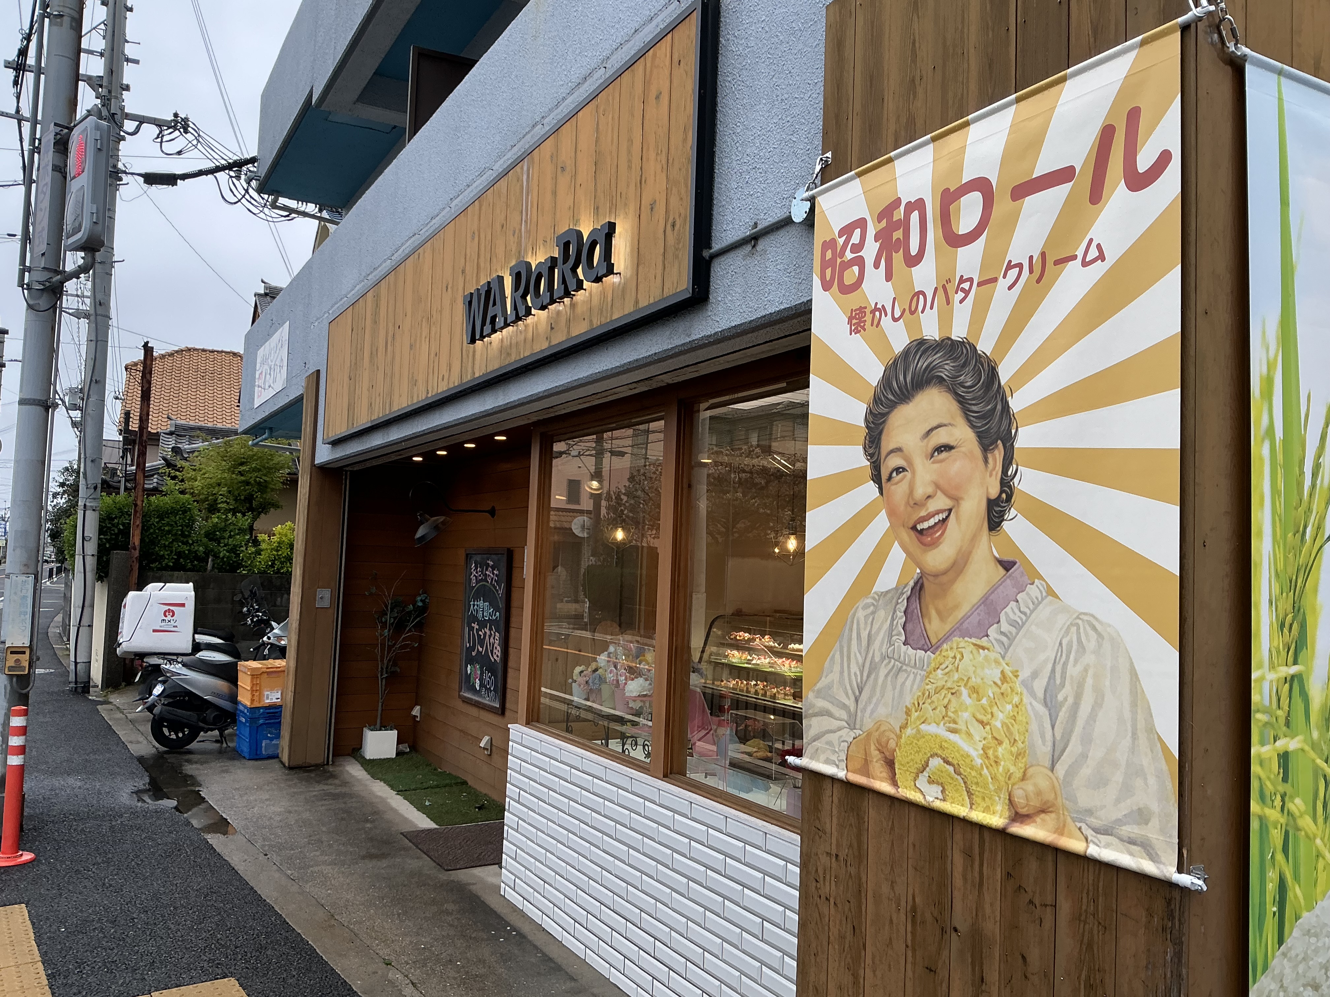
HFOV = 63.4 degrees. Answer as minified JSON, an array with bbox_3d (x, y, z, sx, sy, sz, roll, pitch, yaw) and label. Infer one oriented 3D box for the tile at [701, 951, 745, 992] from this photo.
[{"bbox_3d":[0.194,1.609,3.658,0.014,0.062,0.228,4,-4,-29],"label":"tile"}]

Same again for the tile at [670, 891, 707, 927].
[{"bbox_3d":[0.085,1.478,3.848,0.015,0.063,0.228,4,-4,-29],"label":"tile"}]

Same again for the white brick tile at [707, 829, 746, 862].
[{"bbox_3d":[0.211,1.187,3.686,0.014,0.062,0.228,4,-4,-29],"label":"white brick tile"}]

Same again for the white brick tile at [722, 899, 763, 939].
[{"bbox_3d":[0.257,1.373,3.506,0.020,0.067,0.228,4,-4,-29],"label":"white brick tile"}]

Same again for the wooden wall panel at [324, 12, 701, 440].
[{"bbox_3d":[-1.214,-1.006,5.837,0.060,0.912,5.441,4,-4,-29],"label":"wooden wall panel"}]

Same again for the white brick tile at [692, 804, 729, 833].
[{"bbox_3d":[0.157,1.124,3.770,0.015,0.063,0.228,4,-4,-29],"label":"white brick tile"}]

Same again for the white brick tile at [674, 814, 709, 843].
[{"bbox_3d":[0.096,1.196,3.891,0.014,0.062,0.228,4,-4,-29],"label":"white brick tile"}]

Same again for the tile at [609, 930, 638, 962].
[{"bbox_3d":[-0.155,1.738,4.167,0.014,0.061,0.226,4,-4,-29],"label":"tile"}]

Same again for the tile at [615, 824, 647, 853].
[{"bbox_3d":[-0.139,1.325,4.195,0.014,0.061,0.226,4,-4,-29],"label":"tile"}]

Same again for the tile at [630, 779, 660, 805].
[{"bbox_3d":[-0.070,1.131,4.128,0.020,0.055,0.228,4,-4,-29],"label":"tile"}]

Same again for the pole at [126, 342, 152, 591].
[{"bbox_3d":[-6.230,0.178,12.738,0.110,4.010,0.110,4,-5,-29],"label":"pole"}]

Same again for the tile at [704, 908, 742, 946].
[{"bbox_3d":[0.200,1.468,3.668,0.014,0.062,0.228,4,-4,-29],"label":"tile"}]

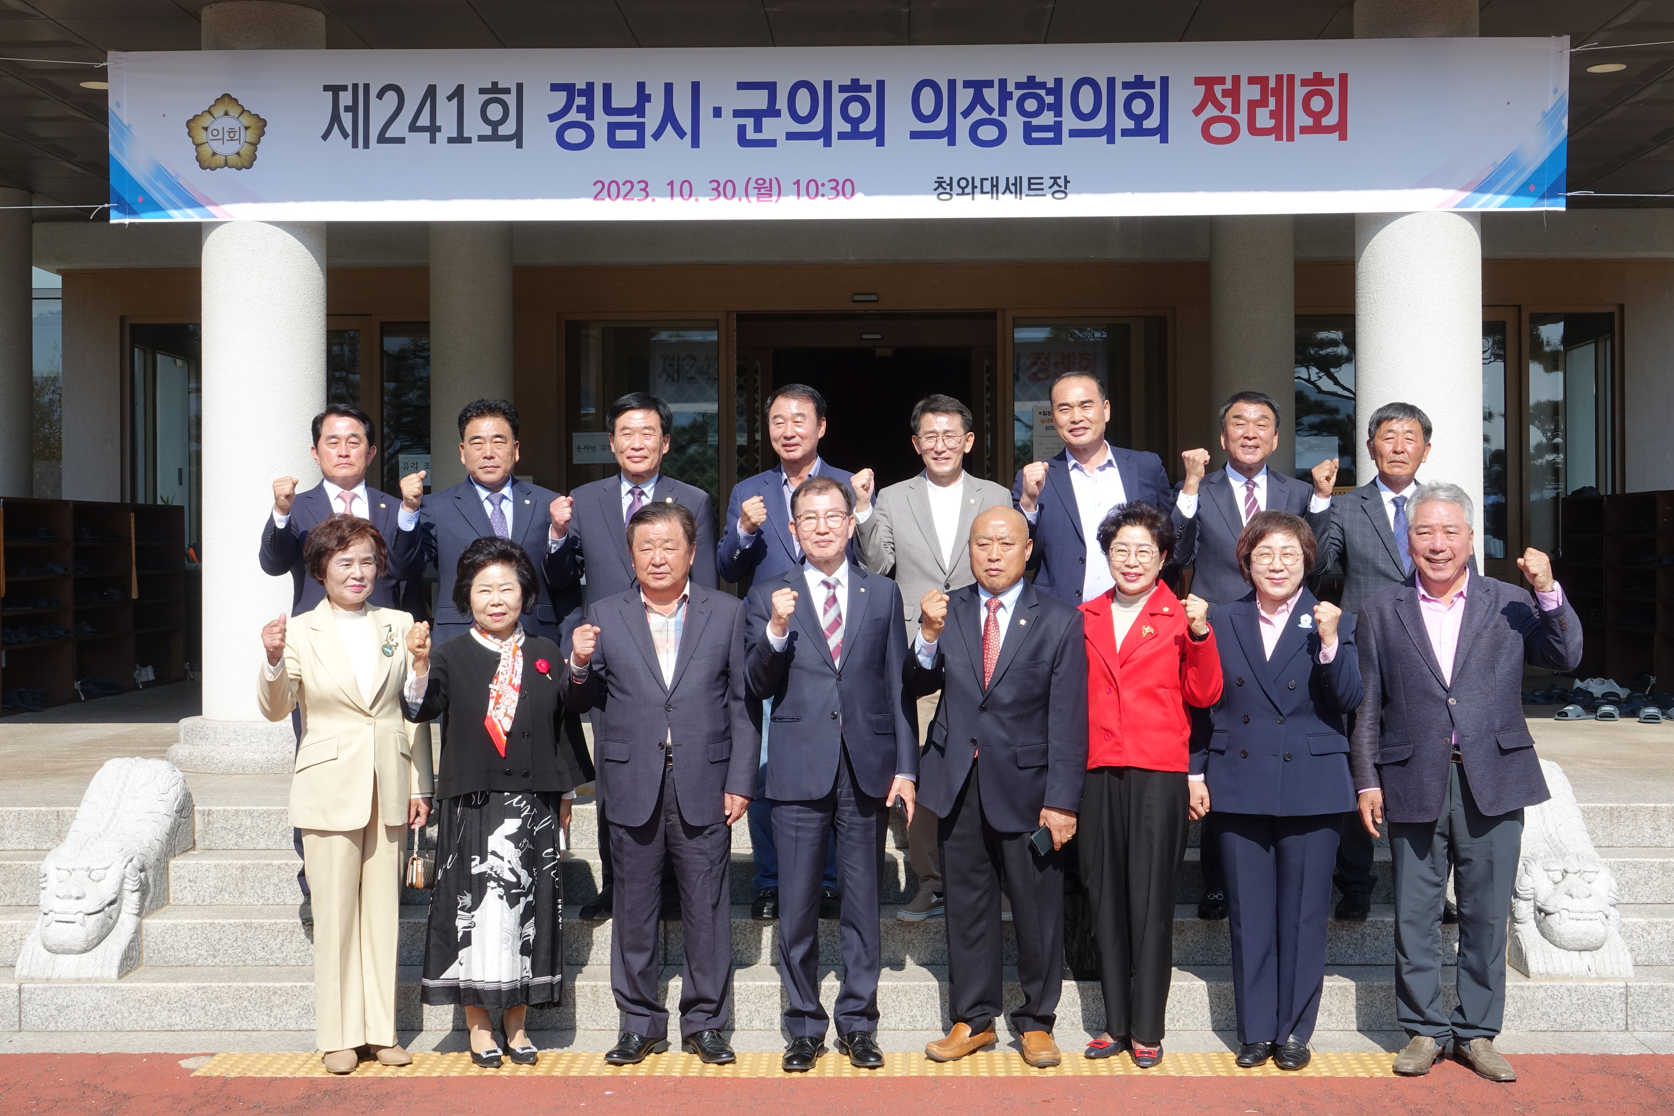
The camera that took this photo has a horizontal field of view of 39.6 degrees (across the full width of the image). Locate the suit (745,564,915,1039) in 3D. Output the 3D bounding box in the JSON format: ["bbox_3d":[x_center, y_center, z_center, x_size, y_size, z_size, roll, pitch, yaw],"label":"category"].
[{"bbox_3d":[-0.021,0.708,6.747,0.494,1.378,0.340,0,0,0],"label":"suit"}]

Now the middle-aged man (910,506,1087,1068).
[{"bbox_3d":[0.479,0.666,6.900,0.528,1.642,0.430,0,0,7],"label":"middle-aged man"}]

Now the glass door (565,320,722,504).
[{"bbox_3d":[-1.298,-0.446,15.584,1.044,2.300,0.080,0,0,1],"label":"glass door"}]

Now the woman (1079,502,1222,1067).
[{"bbox_3d":[0.930,0.660,6.900,0.427,1.654,0.400,0,0,3],"label":"woman"}]

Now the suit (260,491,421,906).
[{"bbox_3d":[-1.625,0.435,7.630,0.541,1.378,0.360,0,0,-5],"label":"suit"}]

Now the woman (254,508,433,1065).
[{"bbox_3d":[-1.419,0.684,6.696,0.505,1.616,0.400,0,0,-11],"label":"woman"}]

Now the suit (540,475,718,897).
[{"bbox_3d":[-0.686,0.427,7.720,0.578,1.436,0.400,0,0,2],"label":"suit"}]

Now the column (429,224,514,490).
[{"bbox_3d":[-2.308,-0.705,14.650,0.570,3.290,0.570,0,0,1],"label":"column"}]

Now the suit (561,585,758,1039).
[{"bbox_3d":[-0.526,0.757,6.900,0.582,1.357,0.370,0,0,0],"label":"suit"}]

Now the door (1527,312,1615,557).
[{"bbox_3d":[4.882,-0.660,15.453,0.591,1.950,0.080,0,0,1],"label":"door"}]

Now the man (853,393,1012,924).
[{"bbox_3d":[0.316,0.314,7.640,0.524,1.717,0.410,0,0,3],"label":"man"}]

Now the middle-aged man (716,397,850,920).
[{"bbox_3d":[-0.154,0.305,7.524,0.457,1.744,0.370,0,0,-5],"label":"middle-aged man"}]

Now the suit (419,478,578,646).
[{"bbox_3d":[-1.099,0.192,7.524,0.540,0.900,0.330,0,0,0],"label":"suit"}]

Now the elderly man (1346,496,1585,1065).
[{"bbox_3d":[1.793,0.639,6.626,0.652,1.711,0.430,0,0,6],"label":"elderly man"}]

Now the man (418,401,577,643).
[{"bbox_3d":[-1.140,0.326,7.650,0.564,1.706,0.410,0,0,-3],"label":"man"}]

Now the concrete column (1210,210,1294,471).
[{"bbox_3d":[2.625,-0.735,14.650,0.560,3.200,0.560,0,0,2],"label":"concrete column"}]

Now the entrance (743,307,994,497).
[{"bbox_3d":[0.213,-0.381,16.100,1.830,2.646,0.300,0,0,1],"label":"entrance"}]

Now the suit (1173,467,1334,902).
[{"bbox_3d":[1.385,0.423,7.720,0.534,1.445,0.400,0,0,5],"label":"suit"}]

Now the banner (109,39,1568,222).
[{"bbox_3d":[0.007,-1.760,9.580,6.010,0.710,0.040,-1,0,2],"label":"banner"}]

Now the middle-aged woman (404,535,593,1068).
[{"bbox_3d":[-1.002,0.710,6.880,0.561,1.552,0.420,0,0,-10],"label":"middle-aged woman"}]

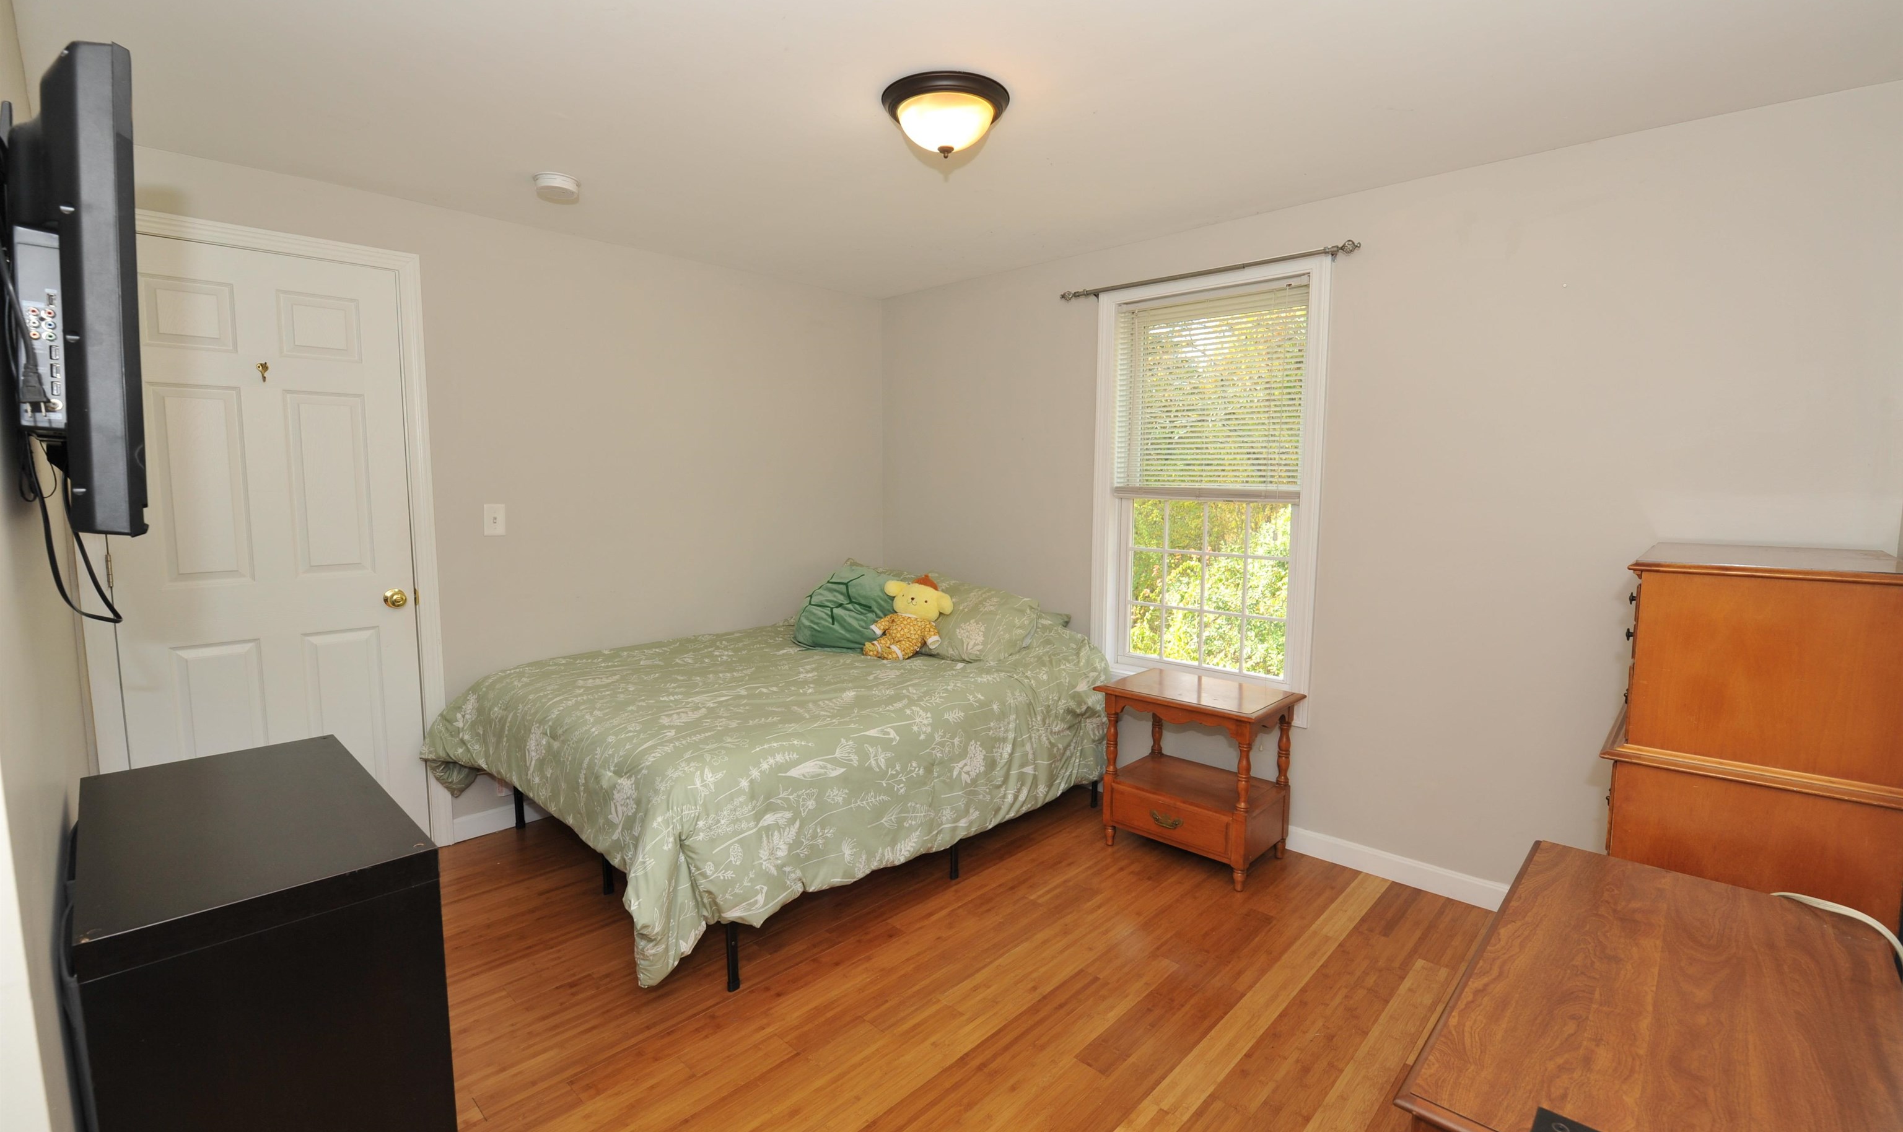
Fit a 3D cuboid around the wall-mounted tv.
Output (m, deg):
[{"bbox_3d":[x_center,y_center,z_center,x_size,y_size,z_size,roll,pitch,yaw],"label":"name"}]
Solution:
[{"bbox_3d":[-1.271,-0.337,1.158,0.850,0.545,0.100,6,6,43],"label":"wall-mounted tv"}]

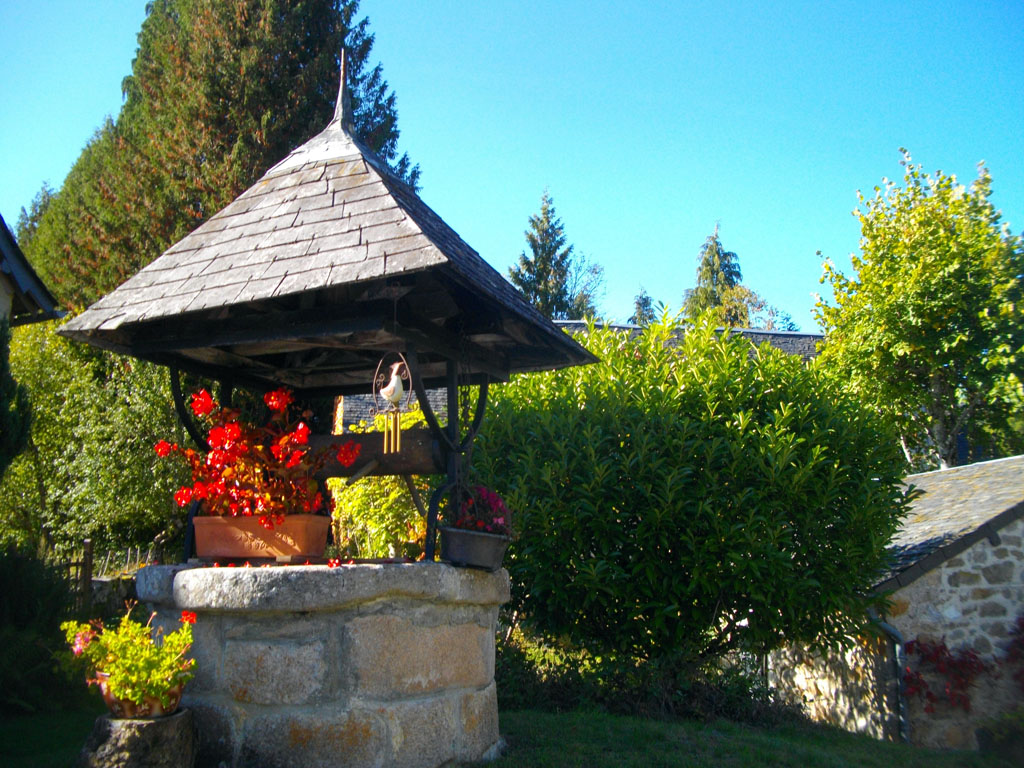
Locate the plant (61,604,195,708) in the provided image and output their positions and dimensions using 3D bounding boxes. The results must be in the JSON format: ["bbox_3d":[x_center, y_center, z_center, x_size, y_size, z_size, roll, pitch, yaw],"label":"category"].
[{"bbox_3d":[-1.305,0.931,3.120,0.440,0.360,0.400,4,-13,-21],"label":"plant"}]

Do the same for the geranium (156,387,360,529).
[{"bbox_3d":[-1.008,0.292,3.645,0.680,0.520,0.440,-5,-13,17],"label":"geranium"}]

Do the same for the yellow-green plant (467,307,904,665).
[{"bbox_3d":[1.373,0.812,7.054,3.150,2.600,2.700,-3,-12,11],"label":"yellow-green plant"}]

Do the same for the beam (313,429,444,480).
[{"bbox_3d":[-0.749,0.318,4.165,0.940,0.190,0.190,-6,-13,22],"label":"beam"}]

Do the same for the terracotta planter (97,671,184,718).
[{"bbox_3d":[-1.263,1.053,3.110,0.300,0.150,0.300,4,-13,-21],"label":"terracotta planter"}]

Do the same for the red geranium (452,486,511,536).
[{"bbox_3d":[-0.131,0.514,3.695,0.225,0.190,0.200,2,-13,-15],"label":"red geranium"}]

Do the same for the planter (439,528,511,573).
[{"bbox_3d":[-0.146,0.663,3.662,0.265,0.150,0.180,8,-12,-13],"label":"planter"}]

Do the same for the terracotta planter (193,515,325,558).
[{"bbox_3d":[-0.980,0.596,3.586,0.525,0.170,0.165,-5,-13,17],"label":"terracotta planter"}]

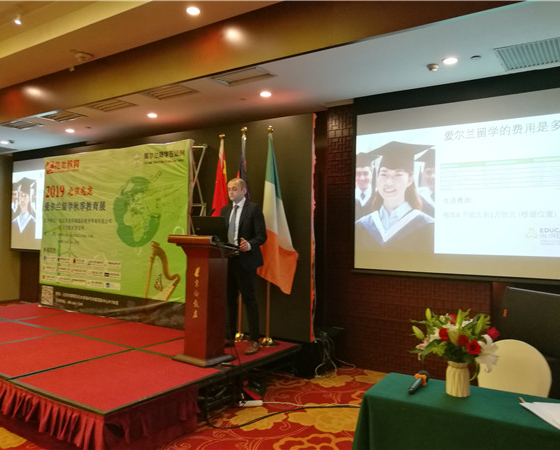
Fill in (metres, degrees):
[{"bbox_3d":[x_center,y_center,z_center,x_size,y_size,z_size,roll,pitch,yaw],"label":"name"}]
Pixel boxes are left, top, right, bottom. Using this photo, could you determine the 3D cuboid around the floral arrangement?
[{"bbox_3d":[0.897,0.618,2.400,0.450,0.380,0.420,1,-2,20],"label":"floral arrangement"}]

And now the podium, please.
[{"bbox_3d":[-0.731,0.691,4.502,0.560,1.160,0.480,0,-2,33],"label":"podium"}]

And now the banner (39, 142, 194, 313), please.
[{"bbox_3d":[-2.431,0.116,6.629,3.220,2.360,0.100,0,-2,33],"label":"banner"}]

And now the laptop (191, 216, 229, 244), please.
[{"bbox_3d":[-0.610,0.084,4.538,0.390,0.280,0.300,0,-10,27],"label":"laptop"}]

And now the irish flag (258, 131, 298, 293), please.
[{"bbox_3d":[-0.024,-0.138,5.084,0.540,1.750,0.280,0,-2,33],"label":"irish flag"}]

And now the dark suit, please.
[{"bbox_3d":[-0.390,0.468,4.856,0.520,1.490,0.360,0,-2,33],"label":"dark suit"}]

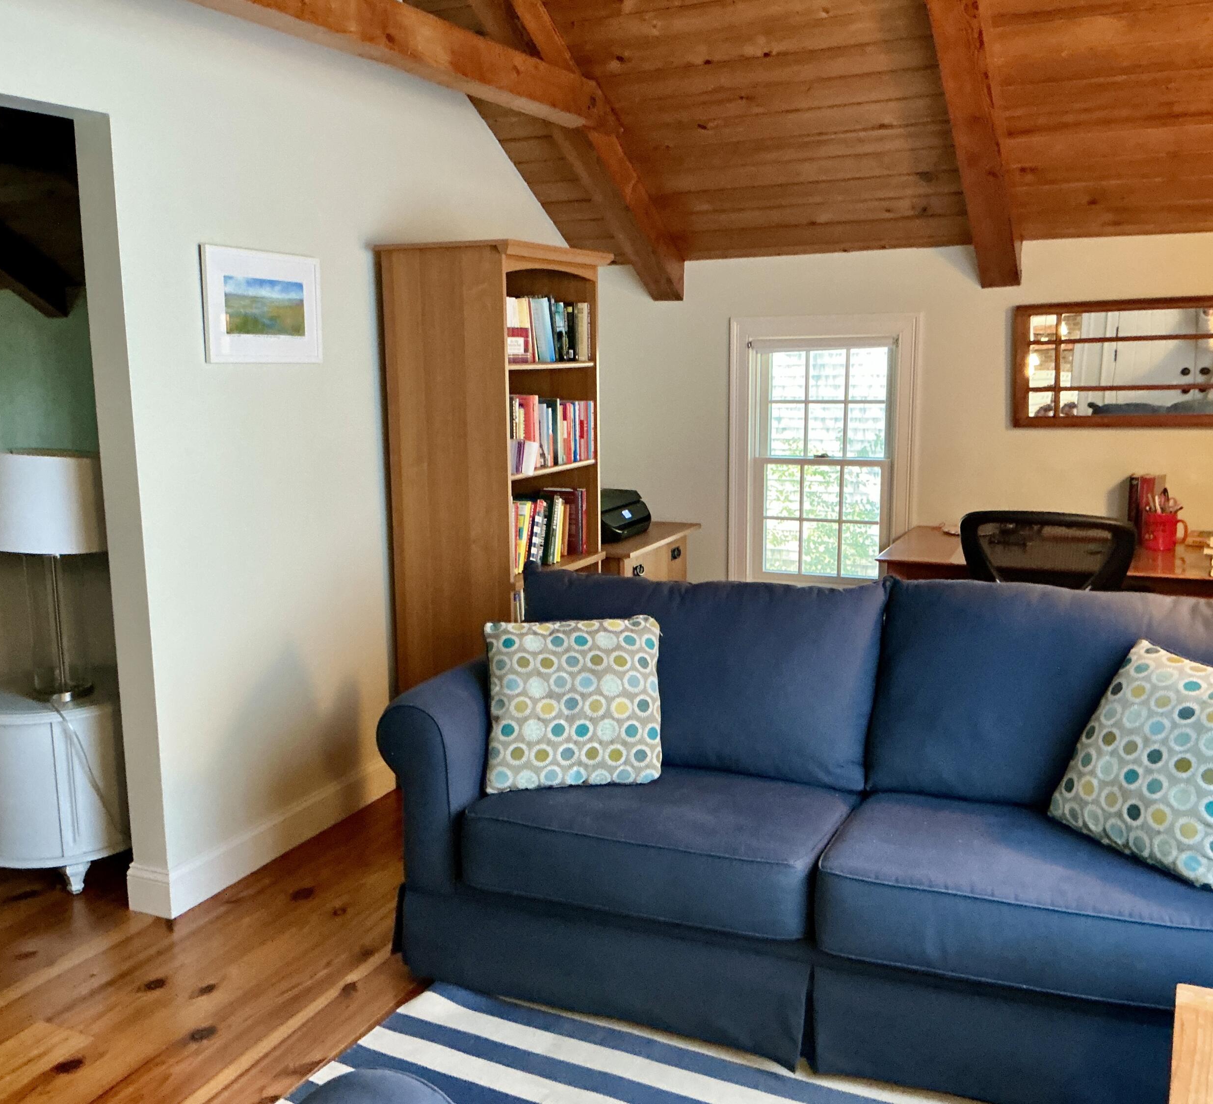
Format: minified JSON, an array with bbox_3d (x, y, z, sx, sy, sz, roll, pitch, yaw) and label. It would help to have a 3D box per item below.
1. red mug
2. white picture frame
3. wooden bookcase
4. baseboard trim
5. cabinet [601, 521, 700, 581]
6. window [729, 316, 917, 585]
[{"bbox_3d":[1.966,-0.074,4.193,0.131,0.118,0.101,3,10,24],"label":"red mug"},{"bbox_3d":[-0.954,-0.684,3.341,0.024,0.308,0.474,3,10,24],"label":"white picture frame"},{"bbox_3d":[-0.349,-0.130,4.178,0.486,1.800,0.770,3,10,24],"label":"wooden bookcase"},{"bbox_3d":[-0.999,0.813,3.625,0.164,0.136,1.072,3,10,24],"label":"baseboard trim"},{"bbox_3d":[0.003,0.293,4.904,0.559,0.720,0.836,3,10,24],"label":"cabinet"},{"bbox_3d":[0.894,-0.383,4.938,0.780,1.171,0.106,3,10,24],"label":"window"}]

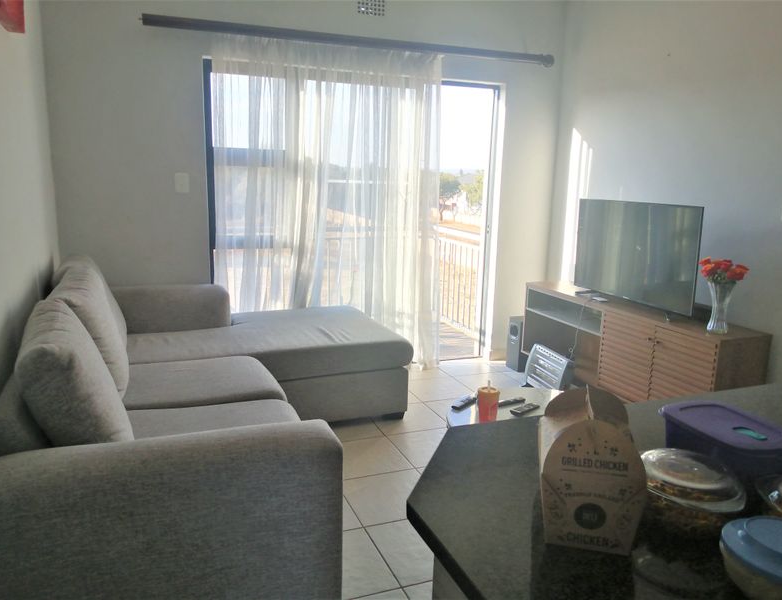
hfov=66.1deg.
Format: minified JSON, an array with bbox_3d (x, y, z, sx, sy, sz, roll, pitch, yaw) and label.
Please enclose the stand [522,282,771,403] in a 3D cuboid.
[{"bbox_3d":[1.447,0.362,3.746,0.360,0.674,1.620,-3,12,-21],"label":"stand"}]

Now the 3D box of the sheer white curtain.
[{"bbox_3d":[-0.363,-0.524,4.003,1.600,2.200,0.110,-3,12,-21],"label":"sheer white curtain"}]

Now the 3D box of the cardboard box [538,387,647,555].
[{"bbox_3d":[0.289,0.232,0.870,0.134,0.217,0.122,4,12,12],"label":"cardboard box"}]

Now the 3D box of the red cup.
[{"bbox_3d":[0.406,0.447,2.477,0.090,0.160,0.090,1,11,0],"label":"red cup"}]

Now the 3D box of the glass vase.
[{"bbox_3d":[1.680,0.037,3.027,0.135,0.258,0.135,-3,12,-21],"label":"glass vase"}]

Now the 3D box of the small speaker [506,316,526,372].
[{"bbox_3d":[1.044,0.332,4.590,0.240,0.385,0.150,-3,12,-21],"label":"small speaker"}]

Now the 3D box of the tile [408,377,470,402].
[{"bbox_3d":[0.329,0.614,4.101,0.400,0.010,0.400,-3,12,-21],"label":"tile"}]

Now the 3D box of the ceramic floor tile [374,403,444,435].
[{"bbox_3d":[0.097,0.711,3.591,0.400,0.010,0.400,-3,12,-21],"label":"ceramic floor tile"}]

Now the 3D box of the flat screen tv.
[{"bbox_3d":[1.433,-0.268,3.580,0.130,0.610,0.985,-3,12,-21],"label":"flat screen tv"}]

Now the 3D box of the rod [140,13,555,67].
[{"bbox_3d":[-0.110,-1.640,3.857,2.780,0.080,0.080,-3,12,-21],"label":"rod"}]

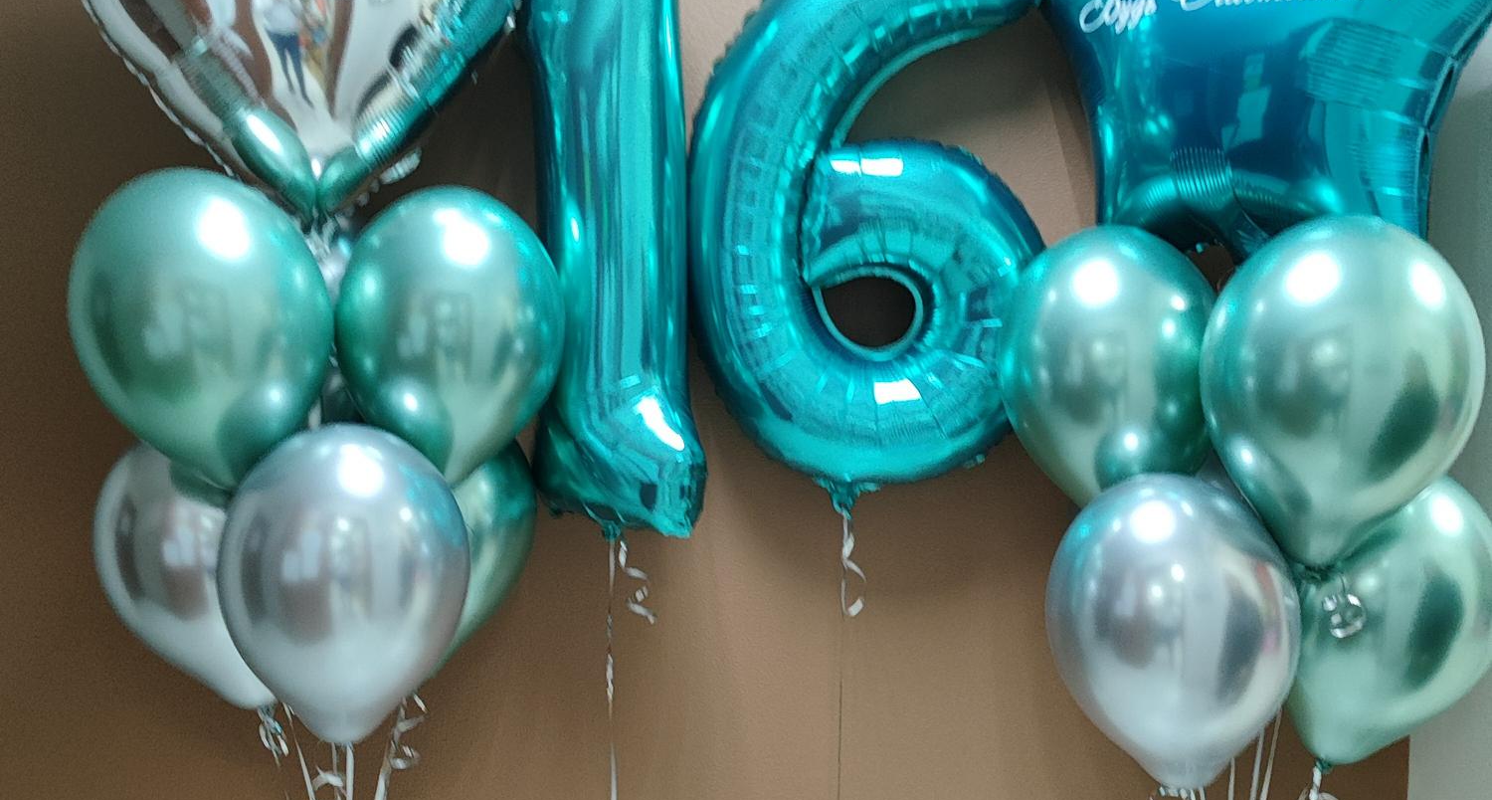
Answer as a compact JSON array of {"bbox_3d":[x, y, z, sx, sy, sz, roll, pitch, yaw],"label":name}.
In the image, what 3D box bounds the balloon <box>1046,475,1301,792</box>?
[{"bbox_3d":[0.480,0.267,1.560,0.275,0.365,0.275,-3,11,1],"label":"balloon"}]

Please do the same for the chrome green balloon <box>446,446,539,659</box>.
[{"bbox_3d":[-0.412,0.199,1.760,0.275,0.365,0.275,9,-1,0],"label":"chrome green balloon"}]

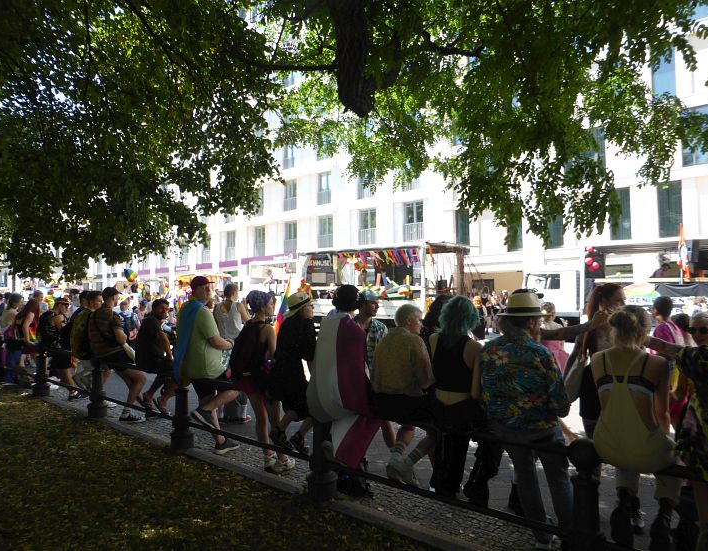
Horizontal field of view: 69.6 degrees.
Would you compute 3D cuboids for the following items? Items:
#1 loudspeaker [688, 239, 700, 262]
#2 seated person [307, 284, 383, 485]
[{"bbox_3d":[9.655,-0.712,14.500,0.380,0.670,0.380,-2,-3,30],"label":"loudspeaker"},{"bbox_3d":[-0.056,0.832,3.780,0.520,1.500,0.600,-3,-4,35],"label":"seated person"}]

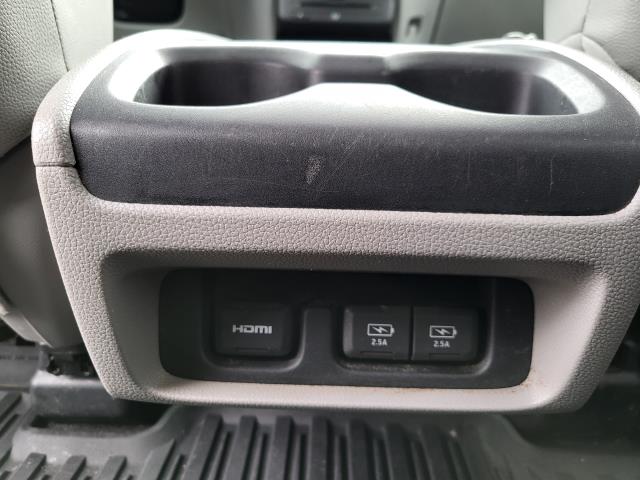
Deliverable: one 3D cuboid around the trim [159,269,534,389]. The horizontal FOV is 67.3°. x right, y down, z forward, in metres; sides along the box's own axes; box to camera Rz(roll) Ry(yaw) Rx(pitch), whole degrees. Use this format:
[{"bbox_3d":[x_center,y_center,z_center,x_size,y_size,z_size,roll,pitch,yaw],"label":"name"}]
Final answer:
[{"bbox_3d":[0.011,0.040,0.212,0.163,0.051,0.020,2,7,0],"label":"trim"}]

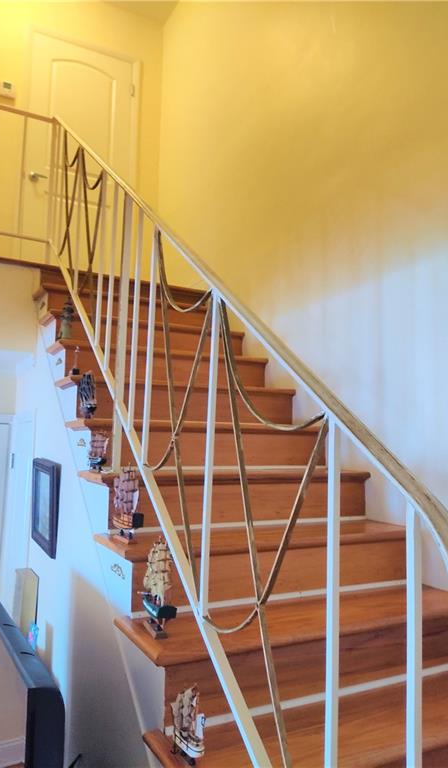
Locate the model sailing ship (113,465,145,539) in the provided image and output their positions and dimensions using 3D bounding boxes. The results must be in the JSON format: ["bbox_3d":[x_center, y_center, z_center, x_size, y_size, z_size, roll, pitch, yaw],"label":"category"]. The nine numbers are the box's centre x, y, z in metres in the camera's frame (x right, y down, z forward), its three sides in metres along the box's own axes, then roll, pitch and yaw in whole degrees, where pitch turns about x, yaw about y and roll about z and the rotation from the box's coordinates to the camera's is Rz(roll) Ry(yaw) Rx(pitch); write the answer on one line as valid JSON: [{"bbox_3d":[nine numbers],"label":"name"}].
[{"bbox_3d":[-0.296,0.361,1.828,0.058,0.225,0.205,3,-6,-25],"label":"model sailing ship"}]

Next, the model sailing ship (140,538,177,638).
[{"bbox_3d":[-0.171,0.501,1.509,0.067,0.232,0.195,3,-6,-20],"label":"model sailing ship"}]

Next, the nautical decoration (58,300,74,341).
[{"bbox_3d":[-0.718,-0.285,2.739,0.060,0.205,0.060,4,-6,-26],"label":"nautical decoration"}]

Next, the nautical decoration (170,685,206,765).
[{"bbox_3d":[-0.081,0.726,1.310,0.054,0.153,0.156,3,-6,-25],"label":"nautical decoration"}]

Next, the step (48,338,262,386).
[{"bbox_3d":[-0.313,-0.062,2.950,1.074,0.180,0.291,4,-6,-26],"label":"step"}]

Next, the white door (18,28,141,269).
[{"bbox_3d":[-1.109,-1.581,4.574,0.781,2.035,0.045,4,-6,-26],"label":"white door"}]

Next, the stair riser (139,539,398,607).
[{"bbox_3d":[0.205,0.588,1.850,1.019,0.141,0.025,4,-6,-26],"label":"stair riser"}]

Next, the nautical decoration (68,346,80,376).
[{"bbox_3d":[-0.649,-0.091,2.623,0.050,0.147,0.050,3,-6,-25],"label":"nautical decoration"}]

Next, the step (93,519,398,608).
[{"bbox_3d":[0.144,0.584,1.991,1.094,0.174,0.303,3,-6,-25],"label":"step"}]

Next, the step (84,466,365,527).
[{"bbox_3d":[0.028,0.415,2.185,1.074,0.180,0.291,4,-6,-26],"label":"step"}]

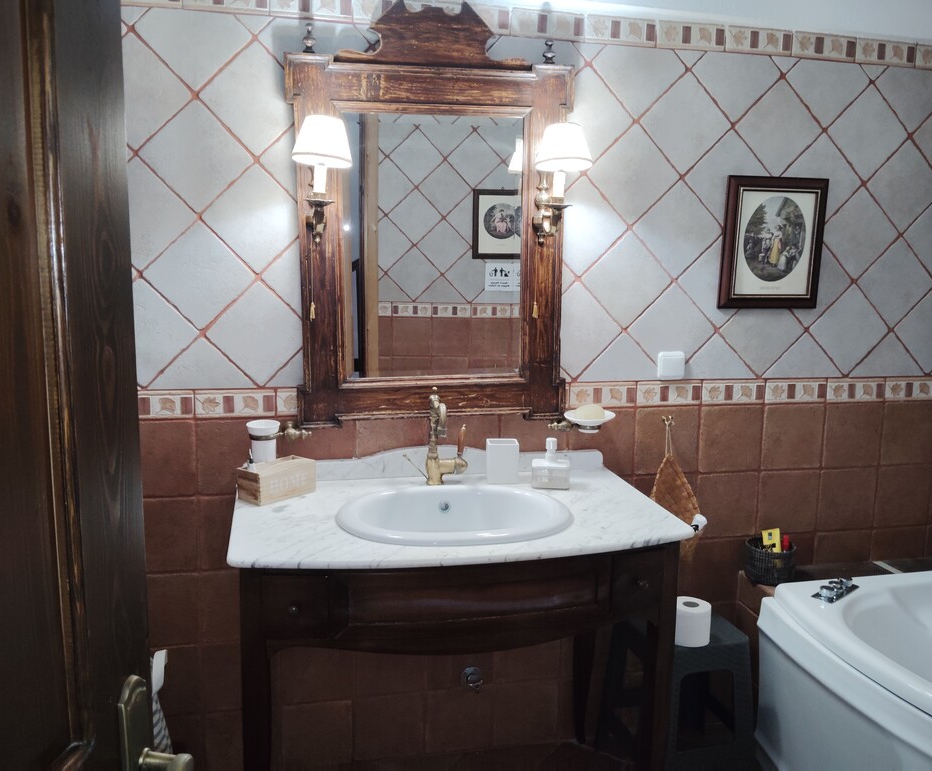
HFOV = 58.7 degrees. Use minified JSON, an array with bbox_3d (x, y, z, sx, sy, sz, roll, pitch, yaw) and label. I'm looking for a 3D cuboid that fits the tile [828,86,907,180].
[{"bbox_3d":[1.173,-0.736,2.427,0.200,0.200,0.012,-45,15,-2],"label":"tile"}]

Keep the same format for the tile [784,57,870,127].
[{"bbox_3d":[1.023,-0.868,2.354,0.198,0.198,0.011,45,-3,-15],"label":"tile"}]

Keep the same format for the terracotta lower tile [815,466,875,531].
[{"bbox_3d":[1.194,0.357,2.609,0.200,0.200,0.012,-1,9,-12],"label":"terracotta lower tile"}]

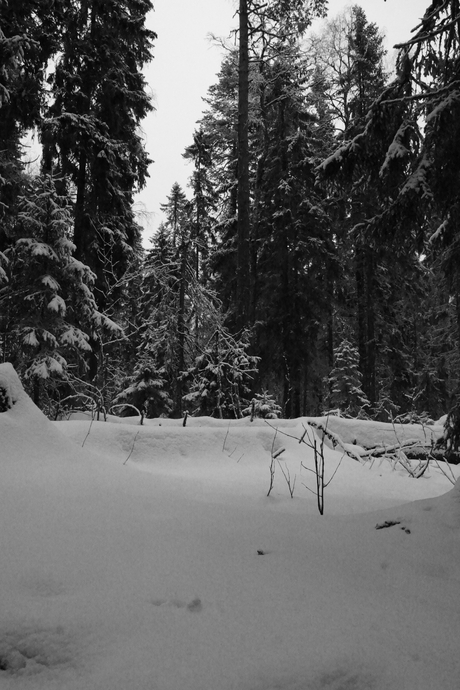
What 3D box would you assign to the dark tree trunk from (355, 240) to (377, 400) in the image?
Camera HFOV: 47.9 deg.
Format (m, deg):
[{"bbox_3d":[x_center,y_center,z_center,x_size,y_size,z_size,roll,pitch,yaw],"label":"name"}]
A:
[{"bbox_3d":[4.451,-0.723,17.000,0.500,5.500,0.480,0,-7,0],"label":"dark tree trunk"}]

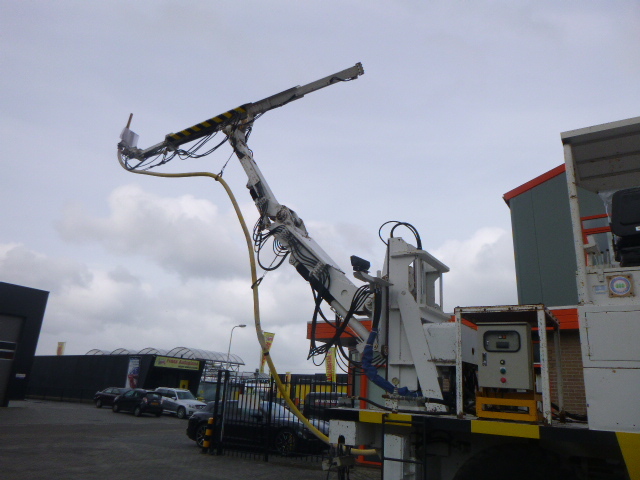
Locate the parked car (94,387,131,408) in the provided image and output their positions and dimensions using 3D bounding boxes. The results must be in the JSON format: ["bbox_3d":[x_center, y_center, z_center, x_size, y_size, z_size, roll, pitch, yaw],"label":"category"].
[{"bbox_3d":[-16.000,12.548,36.621,4.350,1.460,1.750,-8,-22,30],"label":"parked car"}]

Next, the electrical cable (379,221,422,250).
[{"bbox_3d":[1.002,-0.050,5.750,0.560,0.380,0.300,-9,-22,31],"label":"electrical cable"}]

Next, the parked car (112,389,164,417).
[{"bbox_3d":[-11.564,10.352,29.501,3.850,1.500,1.680,-11,-23,35],"label":"parked car"}]

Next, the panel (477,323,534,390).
[{"bbox_3d":[1.528,0.949,3.798,0.390,0.500,0.190,-7,-21,32],"label":"panel"}]

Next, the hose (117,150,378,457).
[{"bbox_3d":[-1.497,0.371,6.396,4.606,4.450,0.840,-3,-19,19],"label":"hose"}]

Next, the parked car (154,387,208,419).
[{"bbox_3d":[-9.390,10.840,30.770,4.450,1.670,1.830,-9,-22,31],"label":"parked car"}]

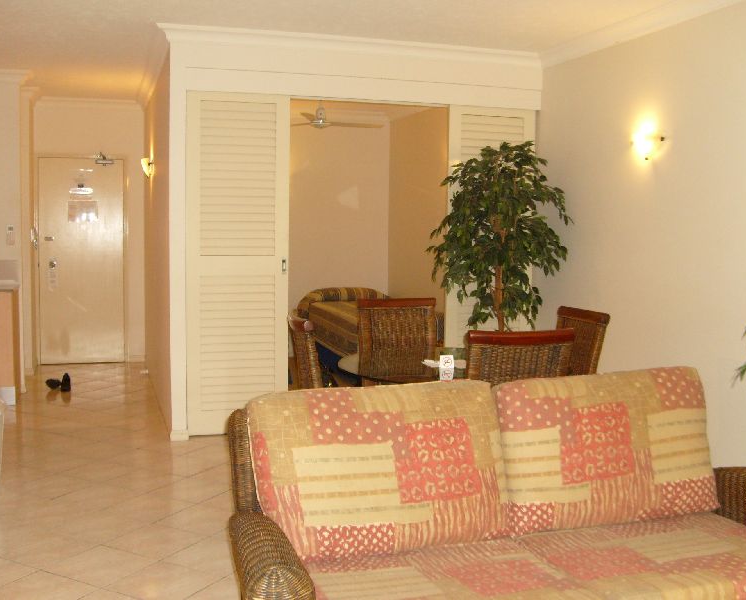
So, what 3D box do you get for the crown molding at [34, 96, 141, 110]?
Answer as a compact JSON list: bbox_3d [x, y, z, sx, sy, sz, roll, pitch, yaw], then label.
[{"bbox_3d":[-2.766,-1.935,7.921,1.040,0.100,0.090,-1,6,-19],"label":"crown molding"}]

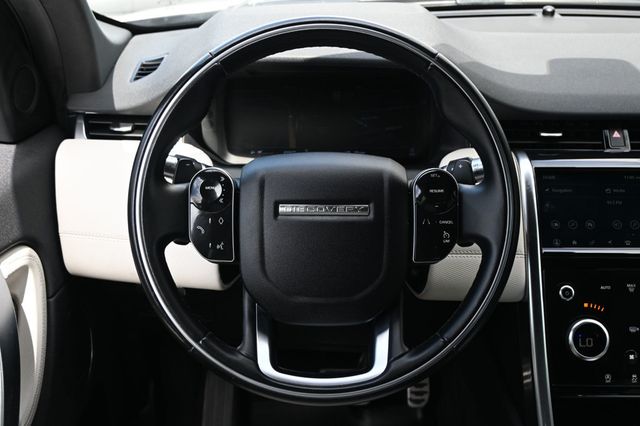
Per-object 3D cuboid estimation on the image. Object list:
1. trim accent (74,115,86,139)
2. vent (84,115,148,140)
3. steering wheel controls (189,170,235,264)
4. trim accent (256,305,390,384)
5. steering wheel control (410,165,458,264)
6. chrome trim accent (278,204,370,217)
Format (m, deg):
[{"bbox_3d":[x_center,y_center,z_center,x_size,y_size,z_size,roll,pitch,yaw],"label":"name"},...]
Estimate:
[{"bbox_3d":[-0.288,-0.103,0.875,0.015,0.030,0.016,0,14,0],"label":"trim accent"},{"bbox_3d":[-0.242,-0.103,0.880,0.088,0.031,0.030,0,14,0],"label":"vent"},{"bbox_3d":[-0.105,0.002,0.716,0.046,0.093,0.022,0,-4,0],"label":"steering wheel controls"},{"bbox_3d":[0.002,0.130,0.707,0.129,0.078,0.024,0,-5,0],"label":"trim accent"},{"bbox_3d":[0.112,0.003,0.716,0.046,0.093,0.022,0,-4,0],"label":"steering wheel control"},{"bbox_3d":[0.004,-0.002,0.706,0.089,0.012,0.004,0,-5,0],"label":"chrome trim accent"}]

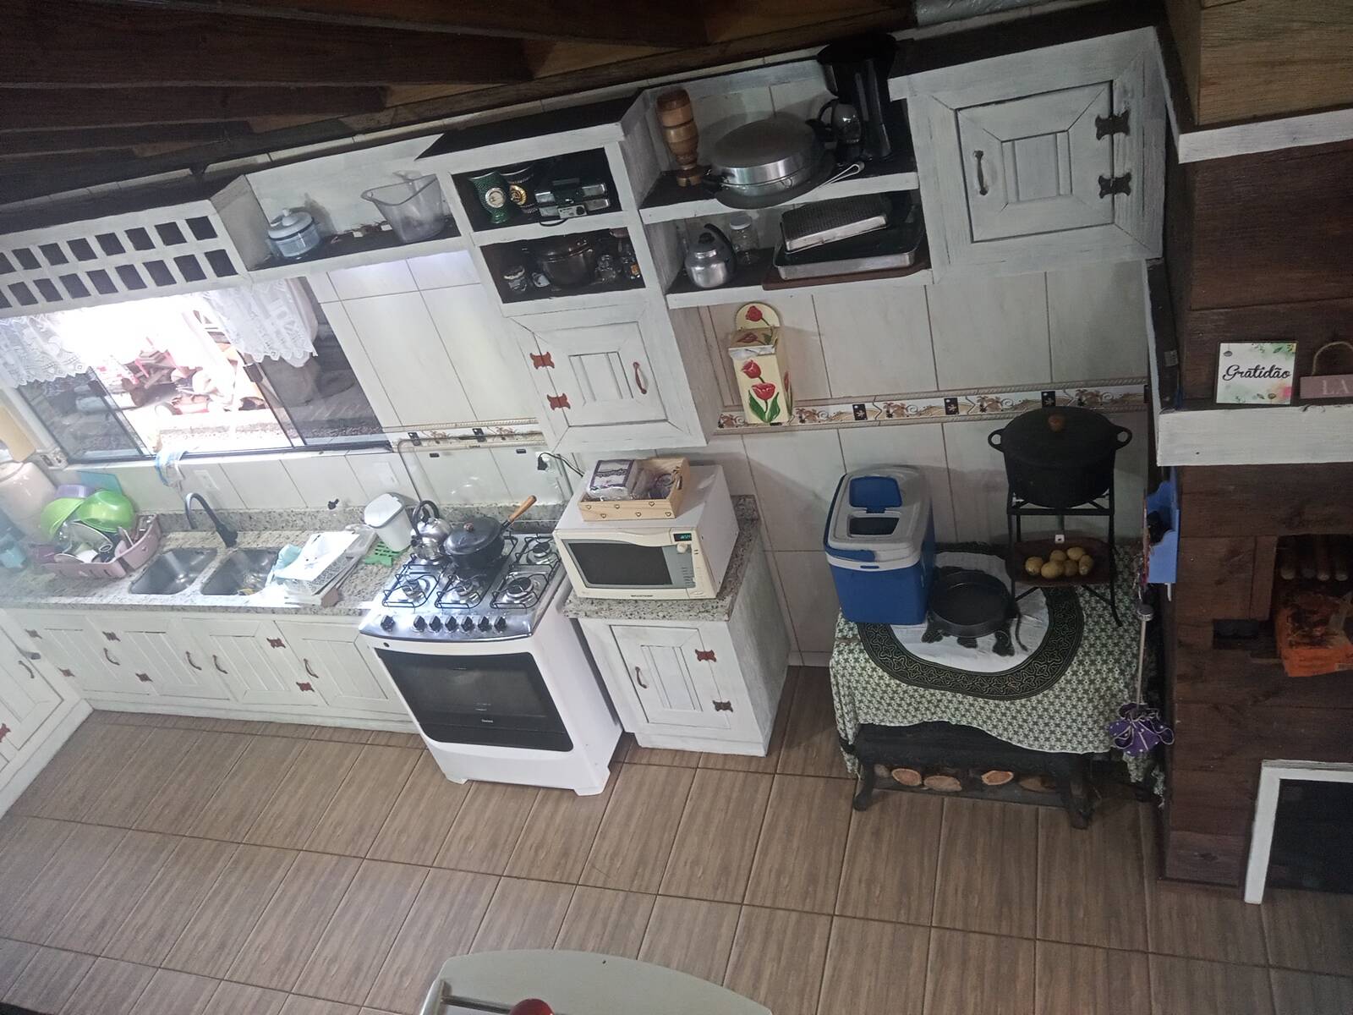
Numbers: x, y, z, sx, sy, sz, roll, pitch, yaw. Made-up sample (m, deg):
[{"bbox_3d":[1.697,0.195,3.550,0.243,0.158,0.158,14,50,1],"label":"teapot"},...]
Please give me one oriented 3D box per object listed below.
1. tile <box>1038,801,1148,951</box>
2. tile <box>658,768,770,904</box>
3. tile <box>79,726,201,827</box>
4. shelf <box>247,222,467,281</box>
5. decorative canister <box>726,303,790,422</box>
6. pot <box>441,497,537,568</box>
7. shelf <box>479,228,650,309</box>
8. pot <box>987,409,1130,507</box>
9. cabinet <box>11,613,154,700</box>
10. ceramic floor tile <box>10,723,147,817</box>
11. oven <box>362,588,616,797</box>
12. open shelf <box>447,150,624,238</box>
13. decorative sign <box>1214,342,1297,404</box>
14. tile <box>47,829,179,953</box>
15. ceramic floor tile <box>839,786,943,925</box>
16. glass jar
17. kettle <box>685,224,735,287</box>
[{"bbox_3d":[1.346,1.168,3.552,0.320,0.010,0.559,-2,39,22],"label":"tile"},{"bbox_3d":[0.163,1.200,4.038,0.316,0.010,0.554,-1,39,22],"label":"tile"},{"bbox_3d":[-2.548,1.293,5.243,0.326,0.010,0.570,-1,39,22],"label":"tile"},{"bbox_3d":[-1.027,-0.884,3.676,0.890,0.048,0.237,-2,39,22],"label":"shelf"},{"bbox_3d":[0.283,-0.468,3.625,0.150,0.430,0.100,-2,39,22],"label":"decorative canister"},{"bbox_3d":[-0.693,0.091,4.182,0.385,0.175,0.230,-19,35,0],"label":"pot"},{"bbox_3d":[-0.315,-0.807,3.466,0.522,0.228,0.237,-2,39,22],"label":"shelf"},{"bbox_3d":[1.131,-0.167,3.231,0.405,0.225,0.315,-1,39,22],"label":"pot"},{"bbox_3d":[-2.875,0.586,5.599,0.540,0.620,0.475,-1,39,22],"label":"cabinet"},{"bbox_3d":[-2.850,1.301,5.367,0.326,0.010,0.570,-1,39,22],"label":"ceramic floor tile"},{"bbox_3d":[-0.672,0.639,4.497,0.740,0.900,0.605,-1,39,22],"label":"oven"},{"bbox_3d":[-0.382,-0.999,3.323,0.527,0.215,0.237,-2,39,22],"label":"open shelf"},{"bbox_3d":[1.264,-0.292,2.387,0.148,0.146,0.012,5,30,27],"label":"decorative sign"},{"bbox_3d":[-2.359,1.615,4.615,0.316,0.010,0.554,-1,39,22],"label":"tile"},{"bbox_3d":[0.754,1.185,3.793,0.316,0.010,0.554,-1,39,22],"label":"ceramic floor tile"},{"bbox_3d":[0.211,-0.834,3.408,0.082,0.134,0.082,-12,36,9],"label":"glass jar"},{"bbox_3d":[0.092,-0.769,3.287,0.135,0.185,0.175,-40,40,-27],"label":"kettle"}]

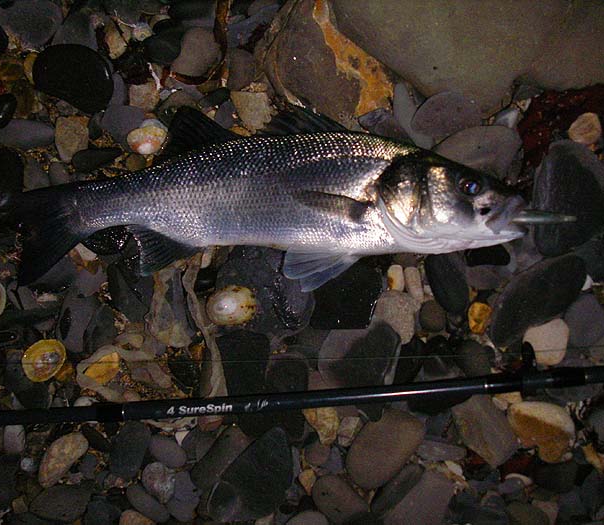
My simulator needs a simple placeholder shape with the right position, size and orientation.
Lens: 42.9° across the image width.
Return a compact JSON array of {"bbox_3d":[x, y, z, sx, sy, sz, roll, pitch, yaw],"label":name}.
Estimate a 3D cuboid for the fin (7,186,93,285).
[{"bbox_3d":[-0.221,-0.025,0.676,0.071,0.016,0.085,-8,81,-1],"label":"fin"}]

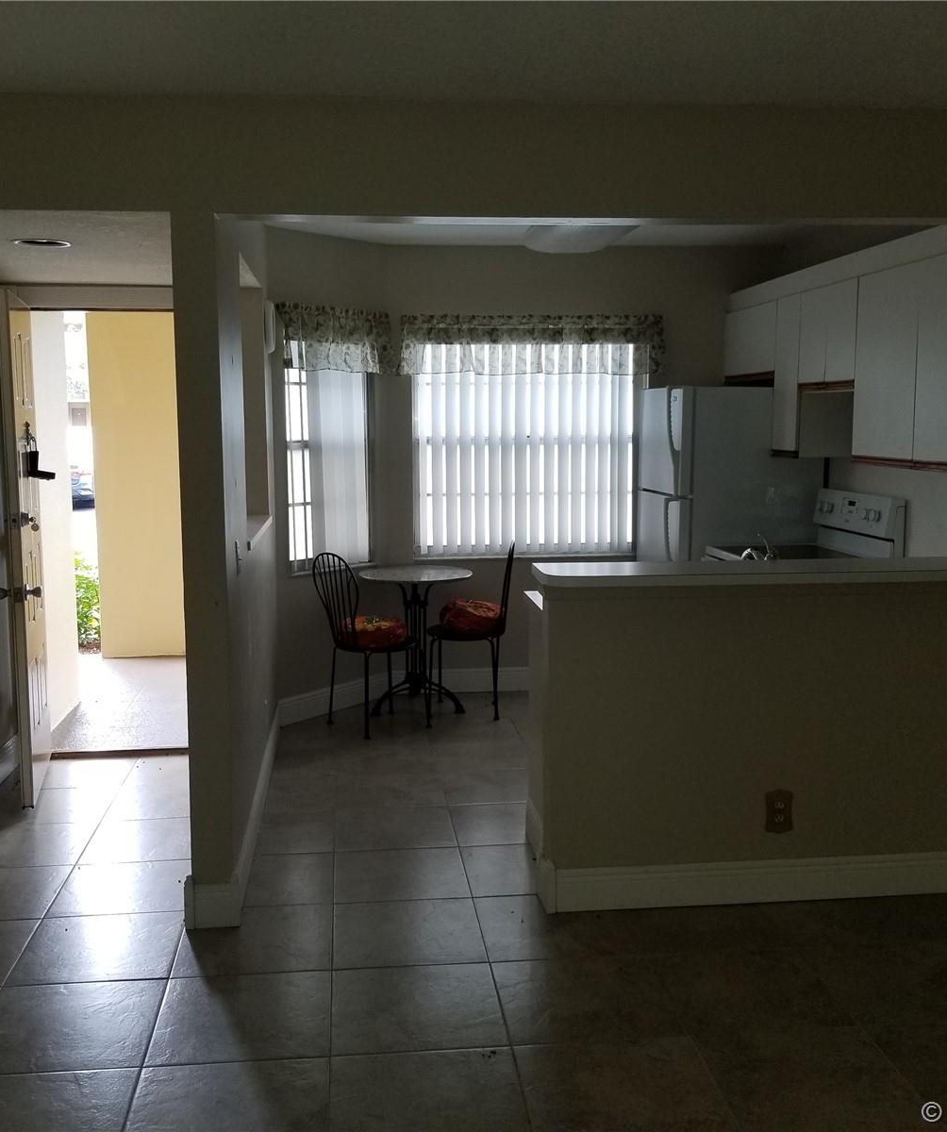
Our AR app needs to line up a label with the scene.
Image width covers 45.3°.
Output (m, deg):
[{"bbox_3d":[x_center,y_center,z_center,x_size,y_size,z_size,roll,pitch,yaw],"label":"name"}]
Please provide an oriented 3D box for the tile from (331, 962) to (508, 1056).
[{"bbox_3d":[-0.151,1.182,3.038,0.450,0.010,0.450,-1,7,-7],"label":"tile"}]

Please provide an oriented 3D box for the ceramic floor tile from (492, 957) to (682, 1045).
[{"bbox_3d":[0.295,1.178,3.087,0.450,0.012,0.439,-1,8,-6],"label":"ceramic floor tile"}]

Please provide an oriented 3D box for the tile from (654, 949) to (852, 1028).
[{"bbox_3d":[0.747,1.172,3.141,0.450,0.010,0.450,-1,7,-7],"label":"tile"}]

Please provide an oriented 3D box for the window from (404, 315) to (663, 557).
[{"bbox_3d":[0.326,-0.711,6.292,1.418,1.304,0.120,-1,8,-6],"label":"window"}]

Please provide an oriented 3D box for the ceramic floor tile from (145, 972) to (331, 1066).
[{"bbox_3d":[-0.600,1.187,2.987,0.450,0.010,0.450,-1,7,-7],"label":"ceramic floor tile"}]

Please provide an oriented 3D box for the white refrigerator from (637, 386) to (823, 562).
[{"bbox_3d":[1.354,-0.088,6.147,0.774,1.715,0.730,-1,7,-7],"label":"white refrigerator"}]

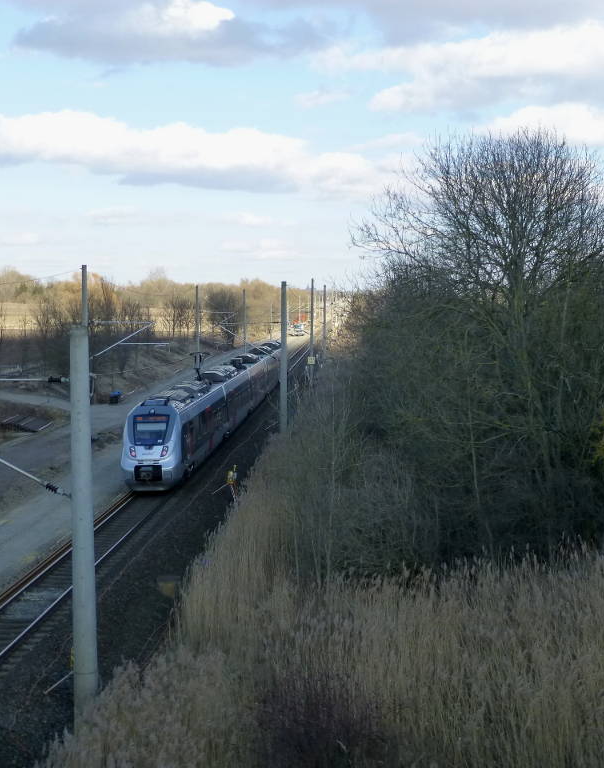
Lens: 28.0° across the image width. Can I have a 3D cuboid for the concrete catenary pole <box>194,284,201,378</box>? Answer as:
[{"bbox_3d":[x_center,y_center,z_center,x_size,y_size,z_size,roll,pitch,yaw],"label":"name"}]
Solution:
[{"bbox_3d":[-12.642,-6.324,147.000,0.380,11.100,0.380,0,4,0],"label":"concrete catenary pole"}]

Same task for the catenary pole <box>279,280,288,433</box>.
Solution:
[{"bbox_3d":[-1.298,-1.894,87.000,0.460,10.800,0.460,0,4,0],"label":"catenary pole"}]

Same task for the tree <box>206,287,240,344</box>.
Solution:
[{"bbox_3d":[-14.110,-12.140,218.000,6.200,10.800,6.000,0,4,0],"label":"tree"}]

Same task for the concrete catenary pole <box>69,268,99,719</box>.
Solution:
[{"bbox_3d":[-4.735,3.019,26.200,0.500,9.250,0.500,0,4,0],"label":"concrete catenary pole"}]

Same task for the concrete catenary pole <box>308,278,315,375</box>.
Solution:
[{"bbox_3d":[1.156,-6.704,146.000,0.400,11.800,0.400,0,4,0],"label":"concrete catenary pole"}]

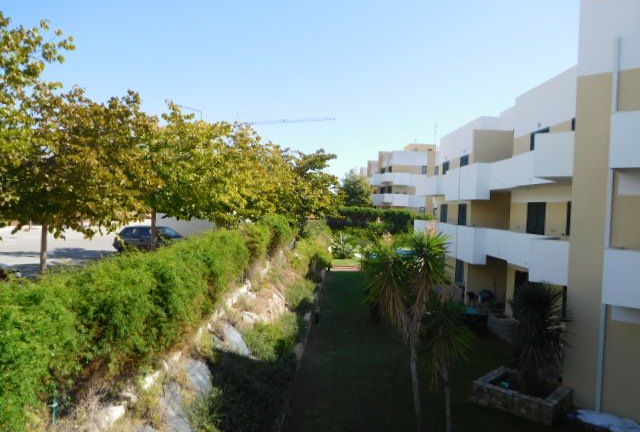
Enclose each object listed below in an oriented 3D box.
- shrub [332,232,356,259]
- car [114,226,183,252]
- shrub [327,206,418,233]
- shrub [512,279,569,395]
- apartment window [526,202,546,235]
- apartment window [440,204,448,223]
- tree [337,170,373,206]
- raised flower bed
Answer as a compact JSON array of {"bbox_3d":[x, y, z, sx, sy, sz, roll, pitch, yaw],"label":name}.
[{"bbox_3d":[2.136,2.571,40.290,2.050,2.200,2.050,2,1,0],"label":"shrub"},{"bbox_3d":[-9.423,1.415,26.870,4.350,1.450,1.720,2,1,0],"label":"car"},{"bbox_3d":[6.120,0.929,48.027,11.500,2.900,1.500,2,1,0],"label":"shrub"},{"bbox_3d":[5.197,2.901,10.944,1.300,2.600,1.300,2,1,0],"label":"shrub"},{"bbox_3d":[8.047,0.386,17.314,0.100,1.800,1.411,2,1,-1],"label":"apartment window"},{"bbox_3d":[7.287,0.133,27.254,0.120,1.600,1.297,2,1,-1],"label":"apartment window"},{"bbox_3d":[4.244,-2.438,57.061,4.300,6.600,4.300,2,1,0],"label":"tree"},{"bbox_3d":[4.841,4.233,11.002,1.767,0.429,1.624,3,1,44],"label":"raised flower bed"}]

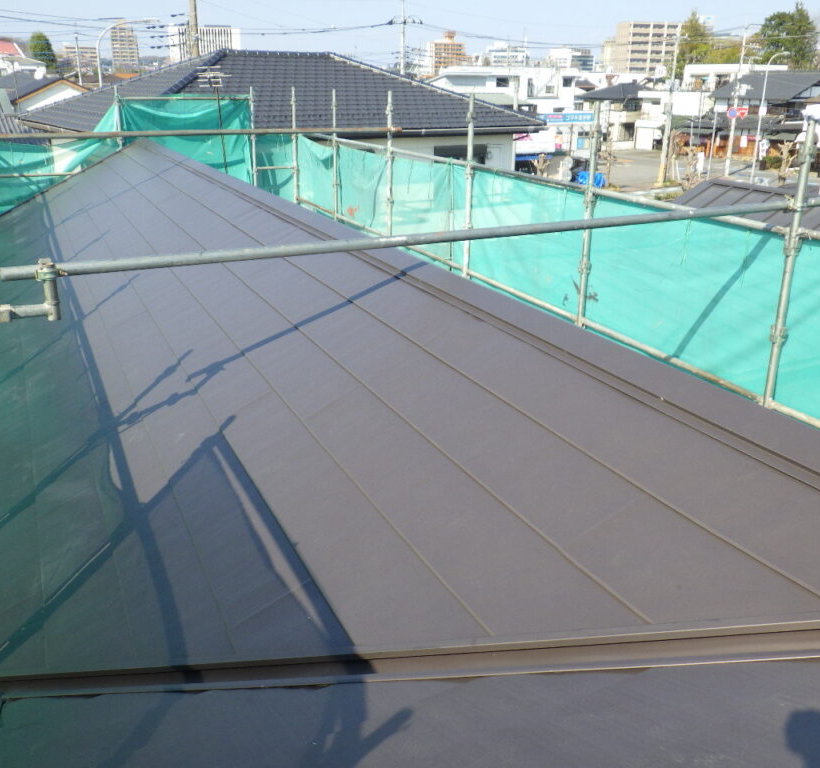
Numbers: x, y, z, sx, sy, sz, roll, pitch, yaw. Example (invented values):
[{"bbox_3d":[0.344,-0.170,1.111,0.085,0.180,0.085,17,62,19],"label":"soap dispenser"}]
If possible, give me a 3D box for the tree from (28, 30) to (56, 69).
[{"bbox_3d":[-43.598,-36.227,100.061,4.600,11.928,4.600,0,20,0],"label":"tree"}]

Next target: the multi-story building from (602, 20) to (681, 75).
[{"bbox_3d":[84.815,-119.990,306.676,24.000,26.109,17.000,-5,21,-14],"label":"multi-story building"}]

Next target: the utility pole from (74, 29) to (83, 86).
[{"bbox_3d":[-32.995,-29.781,83.968,0.350,10.969,0.350,0,20,0],"label":"utility pole"}]

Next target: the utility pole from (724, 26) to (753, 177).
[{"bbox_3d":[22.952,-19.787,58.363,0.400,9.937,0.400,0,20,0],"label":"utility pole"}]

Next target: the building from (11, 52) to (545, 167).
[{"bbox_3d":[-3.657,-5.765,24.055,12.100,7.369,8.900,-14,24,-33],"label":"building"}]

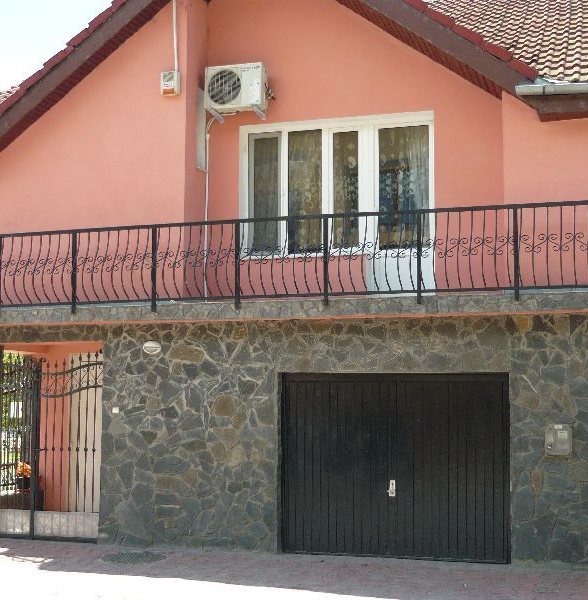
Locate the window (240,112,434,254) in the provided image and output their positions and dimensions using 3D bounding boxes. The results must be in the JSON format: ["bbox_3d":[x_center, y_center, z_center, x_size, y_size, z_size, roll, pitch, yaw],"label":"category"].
[{"bbox_3d":[0.495,-1.372,12.360,2.440,1.656,0.120,-2,-5,18],"label":"window"}]

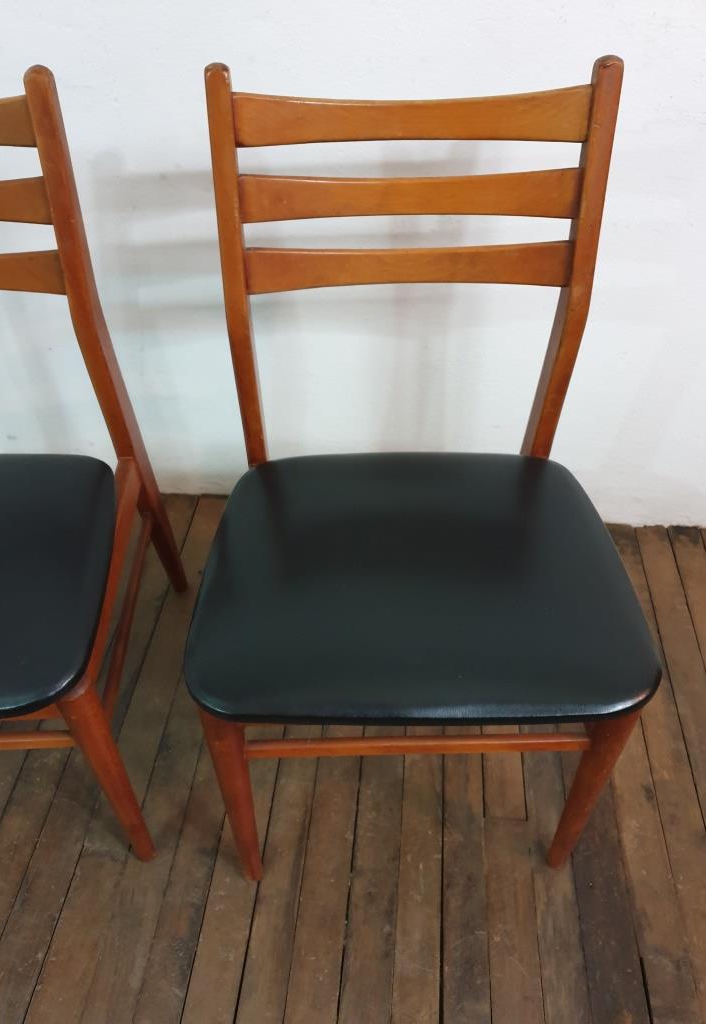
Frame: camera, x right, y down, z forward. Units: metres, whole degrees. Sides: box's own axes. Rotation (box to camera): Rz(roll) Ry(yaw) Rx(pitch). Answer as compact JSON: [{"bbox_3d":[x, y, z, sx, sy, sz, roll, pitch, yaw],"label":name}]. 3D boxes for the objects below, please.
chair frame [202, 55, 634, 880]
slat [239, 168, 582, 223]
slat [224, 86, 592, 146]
[{"bbox_3d":[0.065,0.015,0.884,0.458,0.835,0.503,-1,45,1],"label":"chair frame"},{"bbox_3d":[0.059,-0.340,0.826,0.358,0.050,0.034,-1,30,1],"label":"slat"},{"bbox_3d":[0.058,-0.406,0.789,0.358,0.051,0.034,-1,30,1],"label":"slat"}]

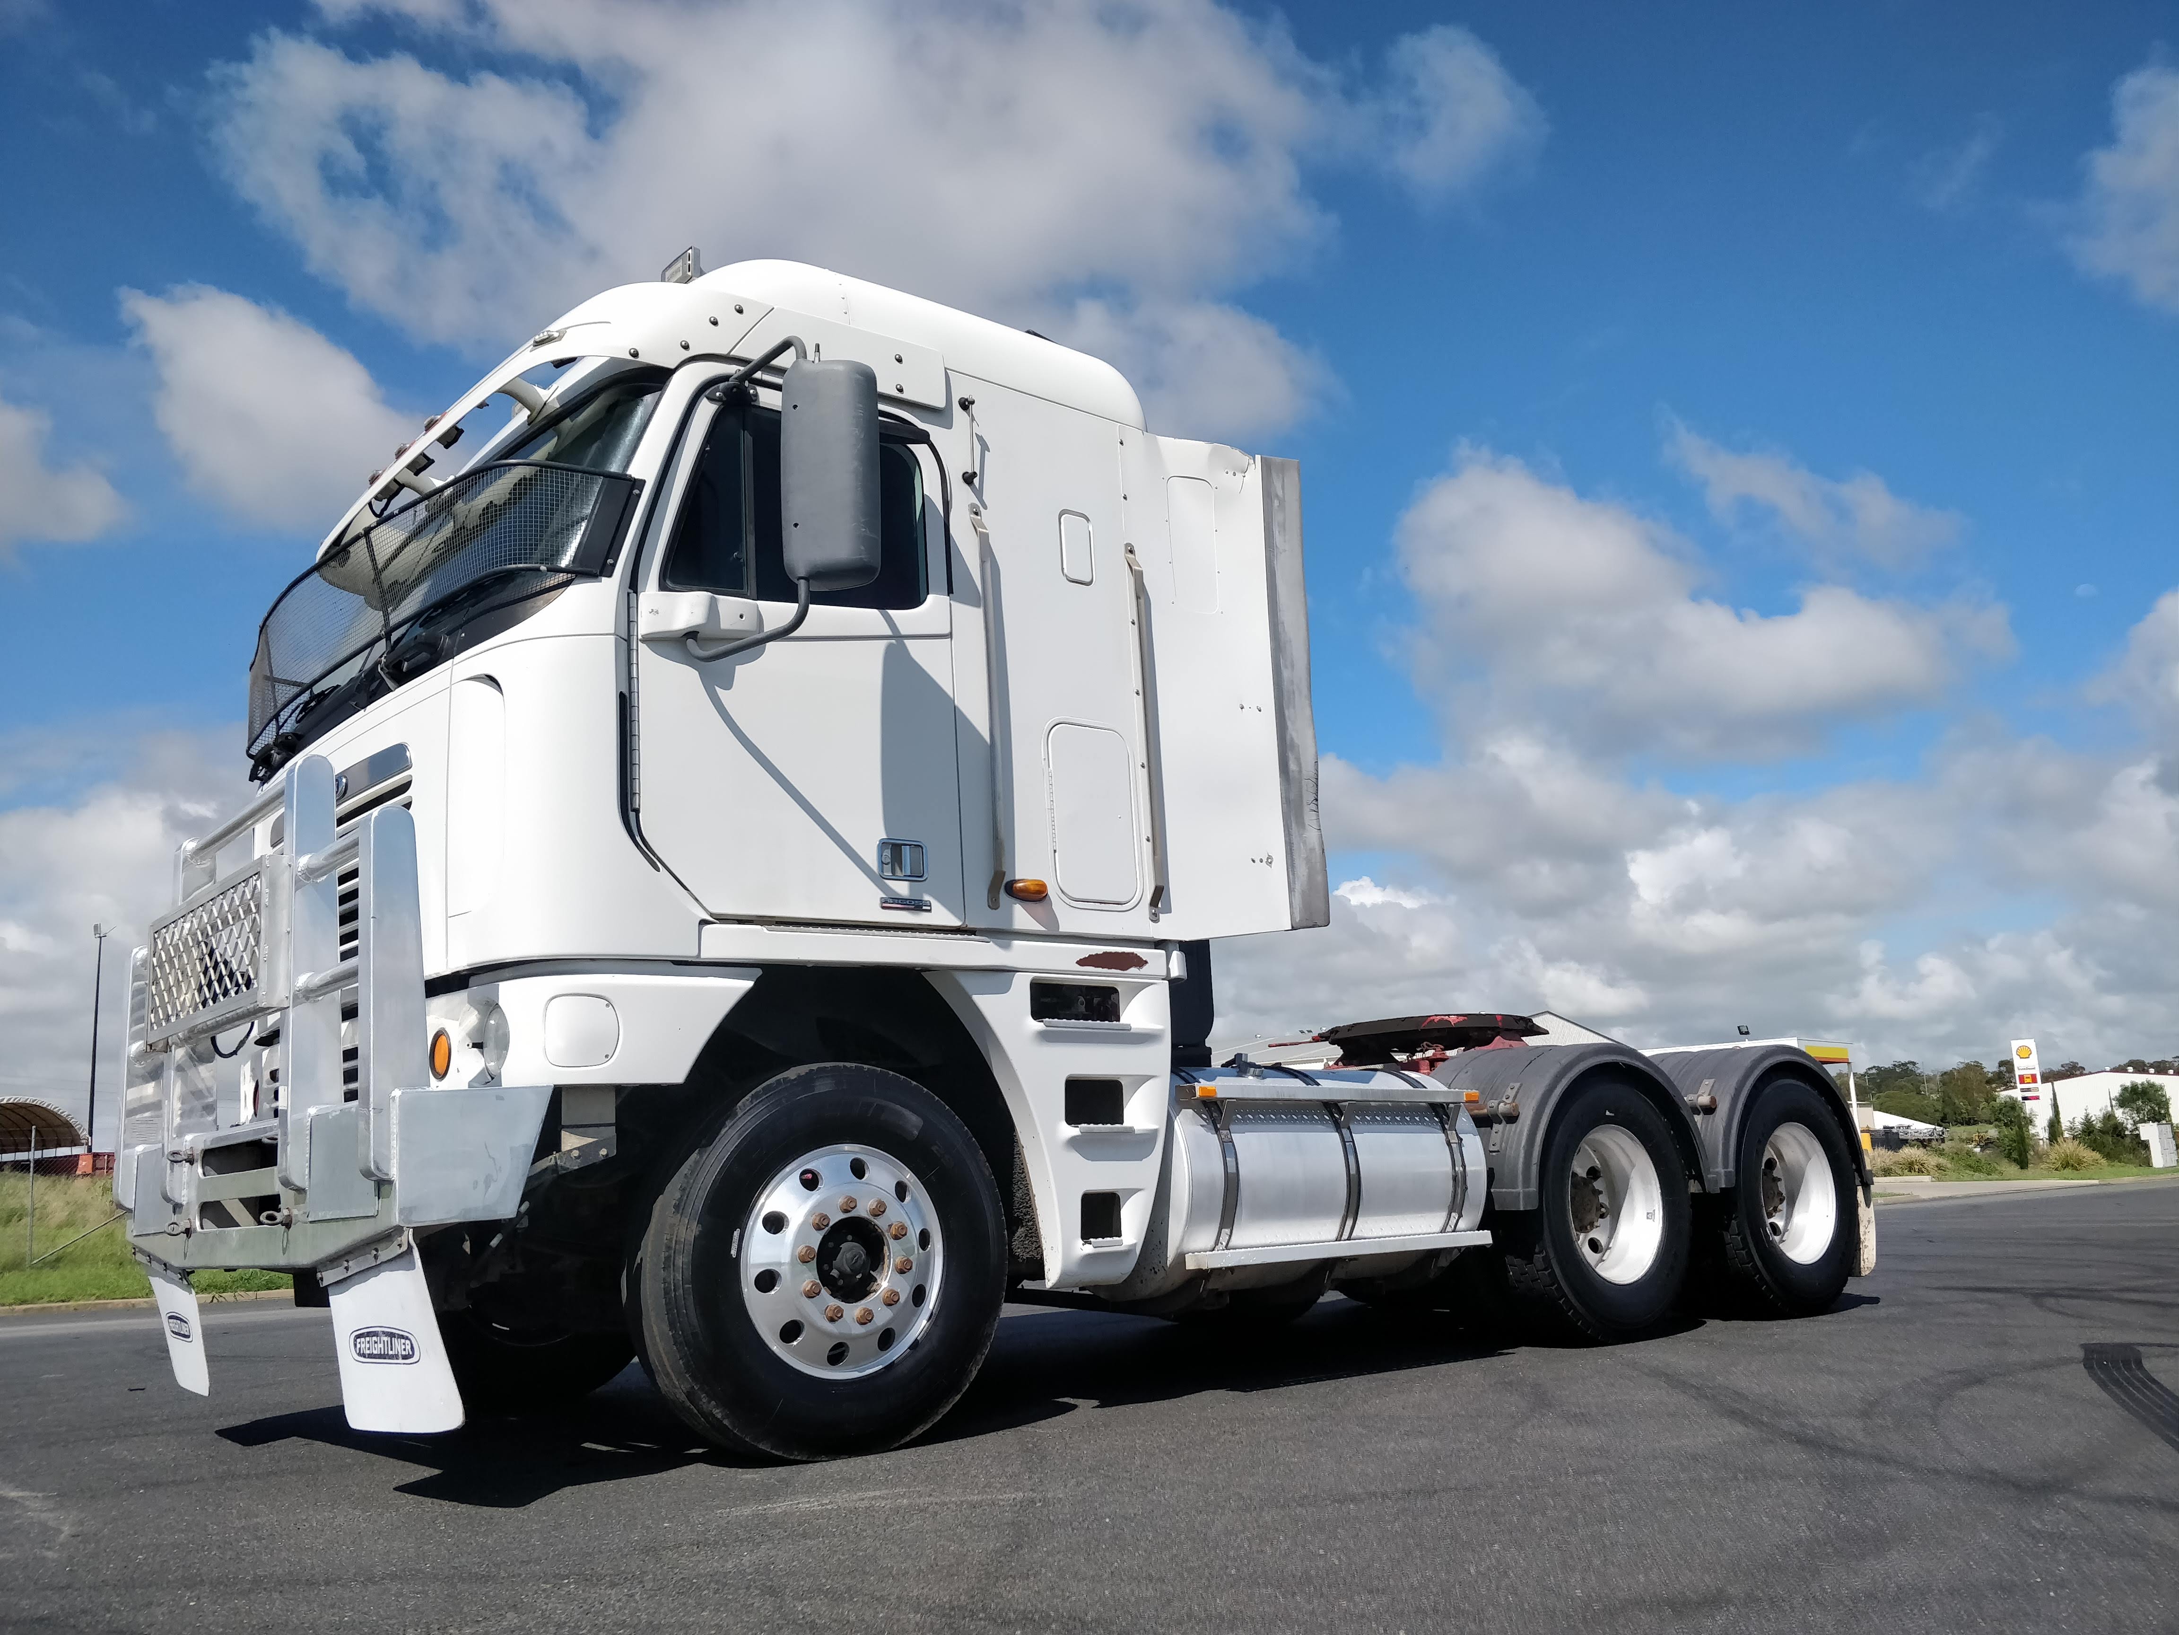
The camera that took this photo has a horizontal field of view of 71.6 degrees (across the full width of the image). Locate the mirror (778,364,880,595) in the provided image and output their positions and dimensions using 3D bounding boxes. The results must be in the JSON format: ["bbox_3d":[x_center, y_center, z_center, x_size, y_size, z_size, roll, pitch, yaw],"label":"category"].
[{"bbox_3d":[-0.717,-0.969,4.277,0.240,0.600,0.130,-9,-15,27],"label":"mirror"}]

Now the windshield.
[{"bbox_3d":[-2.093,-0.704,4.896,0.480,0.860,2.100,25,-27,-36],"label":"windshield"}]

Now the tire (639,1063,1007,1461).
[{"bbox_3d":[-0.713,1.196,4.101,1.020,1.020,0.280,7,-16,-36],"label":"tire"}]

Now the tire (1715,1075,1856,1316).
[{"bbox_3d":[3.068,1.677,6.765,1.020,1.020,0.280,7,-16,-36],"label":"tire"}]

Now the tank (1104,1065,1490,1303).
[{"bbox_3d":[0.673,1.291,5.513,1.550,0.720,0.740,7,-16,-36],"label":"tank"}]

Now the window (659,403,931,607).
[{"bbox_3d":[-0.855,-0.924,4.494,0.850,0.670,0.060,7,-16,-36],"label":"window"}]

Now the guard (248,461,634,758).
[{"bbox_3d":[-2.192,-0.562,4.784,0.520,0.430,2.120,9,-17,-40],"label":"guard"}]

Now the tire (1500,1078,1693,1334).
[{"bbox_3d":[1.992,1.536,5.988,1.020,1.020,0.280,7,-16,-36],"label":"tire"}]

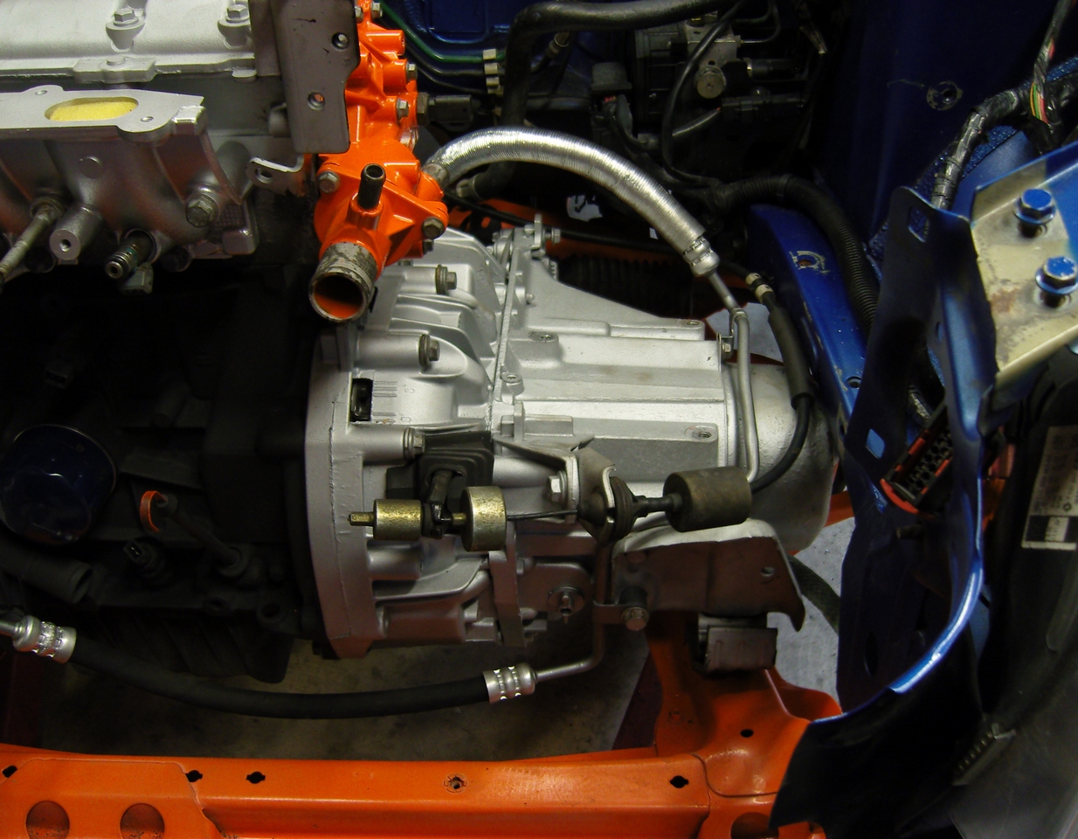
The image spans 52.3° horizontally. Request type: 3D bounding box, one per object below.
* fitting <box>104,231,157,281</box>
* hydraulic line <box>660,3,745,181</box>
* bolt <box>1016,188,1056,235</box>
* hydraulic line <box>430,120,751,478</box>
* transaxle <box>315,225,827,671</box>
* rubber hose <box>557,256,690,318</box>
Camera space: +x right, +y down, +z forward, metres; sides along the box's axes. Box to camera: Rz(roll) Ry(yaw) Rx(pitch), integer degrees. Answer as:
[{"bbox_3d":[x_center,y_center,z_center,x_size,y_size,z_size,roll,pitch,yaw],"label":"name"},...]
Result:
[{"bbox_3d":[-0.259,-0.103,0.694,0.019,0.019,0.052,4,26,0],"label":"fitting"},{"bbox_3d":[0.167,-0.334,1.120,0.088,0.190,0.060,0,42,4],"label":"hydraulic line"},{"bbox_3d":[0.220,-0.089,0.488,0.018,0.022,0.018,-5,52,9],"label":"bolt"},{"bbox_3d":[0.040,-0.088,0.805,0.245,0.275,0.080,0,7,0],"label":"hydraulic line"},{"bbox_3d":[0.046,-0.002,0.947,0.380,0.345,0.410,0,42,4],"label":"transaxle"},{"bbox_3d":[0.083,-0.135,1.120,0.150,0.058,0.058,0,42,4],"label":"rubber hose"}]

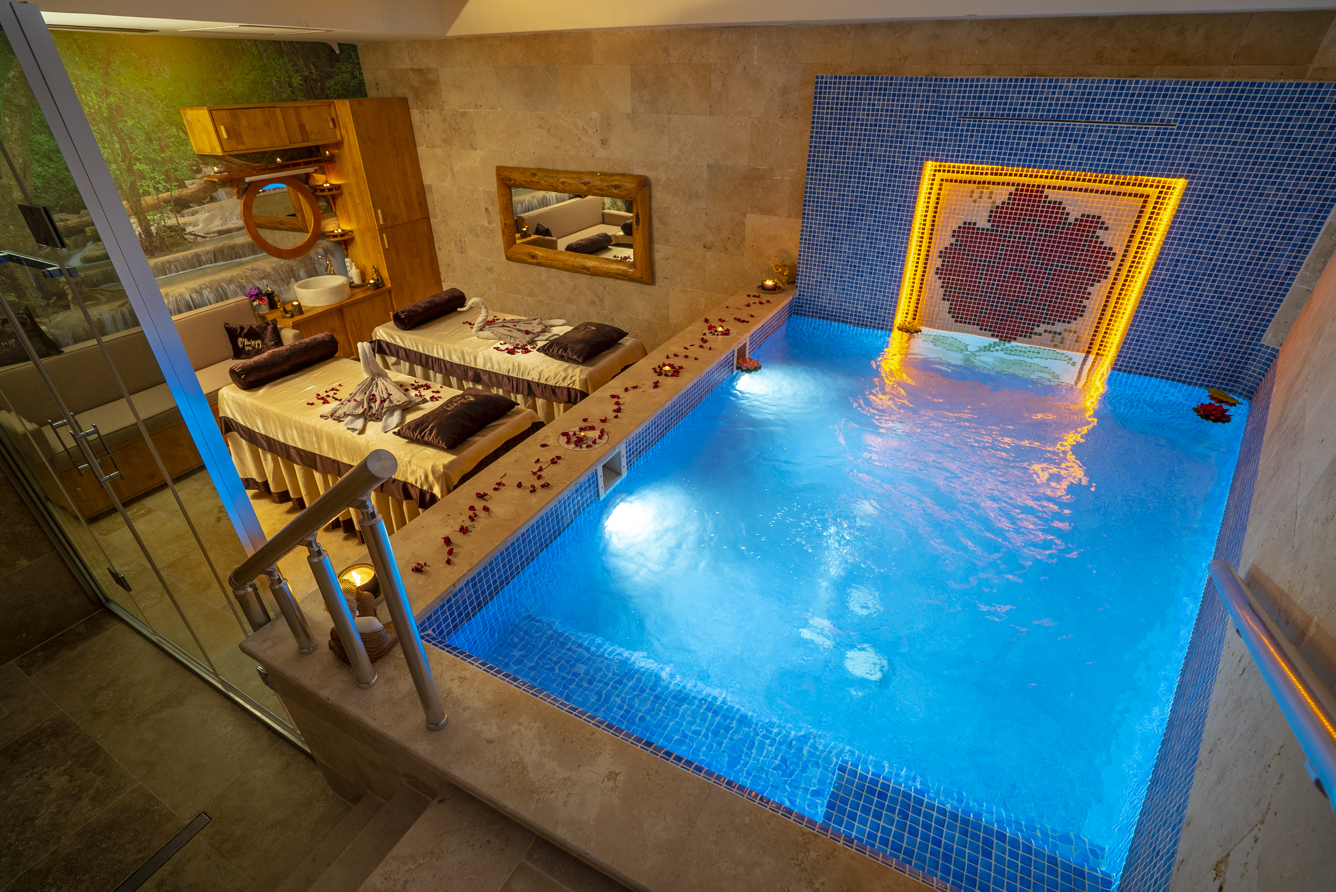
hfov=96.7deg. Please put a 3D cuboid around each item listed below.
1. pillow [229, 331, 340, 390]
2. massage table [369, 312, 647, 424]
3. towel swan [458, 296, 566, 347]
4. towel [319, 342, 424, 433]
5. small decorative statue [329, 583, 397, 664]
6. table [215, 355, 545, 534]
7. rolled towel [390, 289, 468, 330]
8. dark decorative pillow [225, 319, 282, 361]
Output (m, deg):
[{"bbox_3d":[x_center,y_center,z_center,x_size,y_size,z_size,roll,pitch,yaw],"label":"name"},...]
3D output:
[{"bbox_3d":[-2.442,-0.553,3.804,0.175,0.172,0.630,16,35,23],"label":"pillow"},{"bbox_3d":[-1.206,-0.494,4.626,1.850,0.800,0.710,13,34,20],"label":"massage table"},{"bbox_3d":[-1.130,-0.932,4.308,0.670,0.280,0.450,-5,32,-8],"label":"towel swan"},{"bbox_3d":[-1.669,-0.335,3.312,0.560,0.320,0.520,-11,34,-18],"label":"towel"},{"bbox_3d":[-0.857,0.479,1.648,0.185,0.200,0.140,-4,32,-7],"label":"small decorative statue"},{"bbox_3d":[-1.742,0.070,3.720,1.820,0.800,0.700,15,35,22],"label":"table"},{"bbox_3d":[-1.853,-1.079,4.654,0.170,0.170,0.620,14,35,21],"label":"rolled towel"},{"bbox_3d":[-3.310,-0.851,4.761,0.390,0.300,0.120,-5,17,-9],"label":"dark decorative pillow"}]

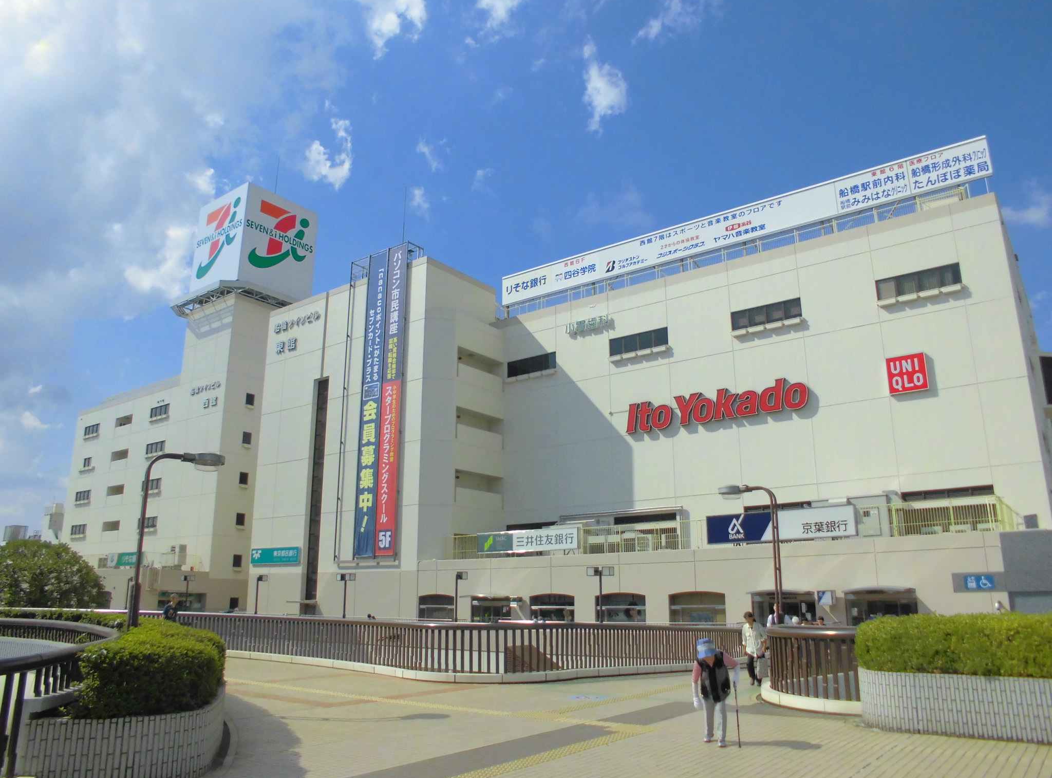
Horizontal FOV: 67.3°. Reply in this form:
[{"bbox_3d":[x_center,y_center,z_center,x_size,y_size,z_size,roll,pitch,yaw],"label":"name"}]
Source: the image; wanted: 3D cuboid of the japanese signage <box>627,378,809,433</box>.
[{"bbox_3d":[10.718,0.890,45.286,11.051,1.935,0.400,-11,-18,35],"label":"japanese signage"}]

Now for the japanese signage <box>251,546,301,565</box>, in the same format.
[{"bbox_3d":[-17.836,11.936,56.560,5.717,1.090,0.300,-11,-18,35],"label":"japanese signage"}]

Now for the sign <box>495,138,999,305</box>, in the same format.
[{"bbox_3d":[10.925,-9.313,48.561,31.372,2.265,0.500,-11,-18,35],"label":"sign"}]

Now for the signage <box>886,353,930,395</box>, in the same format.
[{"bbox_3d":[19.052,-0.713,39.404,1.815,1.895,0.350,-11,-18,35],"label":"signage"}]

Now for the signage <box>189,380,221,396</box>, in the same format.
[{"bbox_3d":[-32.264,-0.106,79.660,5.556,0.864,0.200,-11,-18,35],"label":"signage"}]

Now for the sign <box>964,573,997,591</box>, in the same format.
[{"bbox_3d":[17.459,7.440,30.419,1.075,0.553,0.100,-11,-18,35],"label":"sign"}]

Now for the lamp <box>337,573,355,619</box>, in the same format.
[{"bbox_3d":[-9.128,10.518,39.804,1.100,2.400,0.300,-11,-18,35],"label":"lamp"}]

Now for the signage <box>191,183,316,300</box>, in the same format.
[{"bbox_3d":[-30.197,-14.681,88.070,9.345,11.542,9.475,-11,-18,35],"label":"signage"}]

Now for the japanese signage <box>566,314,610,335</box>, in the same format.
[{"bbox_3d":[4.117,-4.166,52.005,3.397,0.711,0.250,-11,-18,35],"label":"japanese signage"}]

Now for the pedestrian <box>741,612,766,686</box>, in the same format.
[{"bbox_3d":[4.926,5.577,16.967,0.520,1.580,0.400,-9,-17,30],"label":"pedestrian"}]

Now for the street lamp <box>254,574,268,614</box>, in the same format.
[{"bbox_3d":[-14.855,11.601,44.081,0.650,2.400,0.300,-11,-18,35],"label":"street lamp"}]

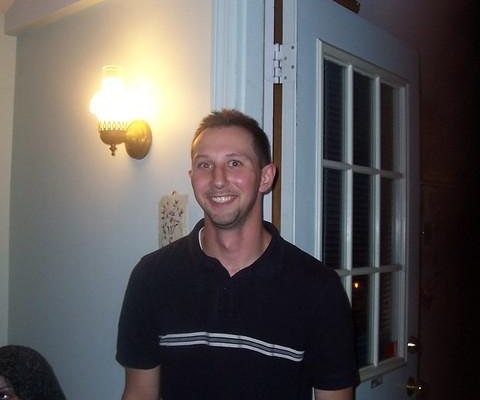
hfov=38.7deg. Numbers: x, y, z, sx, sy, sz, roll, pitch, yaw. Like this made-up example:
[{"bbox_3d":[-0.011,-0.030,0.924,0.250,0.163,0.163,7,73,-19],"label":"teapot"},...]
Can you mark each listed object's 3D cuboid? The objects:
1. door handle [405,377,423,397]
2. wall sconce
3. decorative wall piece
[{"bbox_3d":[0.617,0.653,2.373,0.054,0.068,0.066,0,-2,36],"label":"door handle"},{"bbox_3d":[-0.360,-0.264,2.012,0.160,0.262,0.137,3,-3,-44],"label":"wall sconce"},{"bbox_3d":[-0.191,0.058,1.924,0.015,0.172,0.128,3,-3,-44],"label":"decorative wall piece"}]

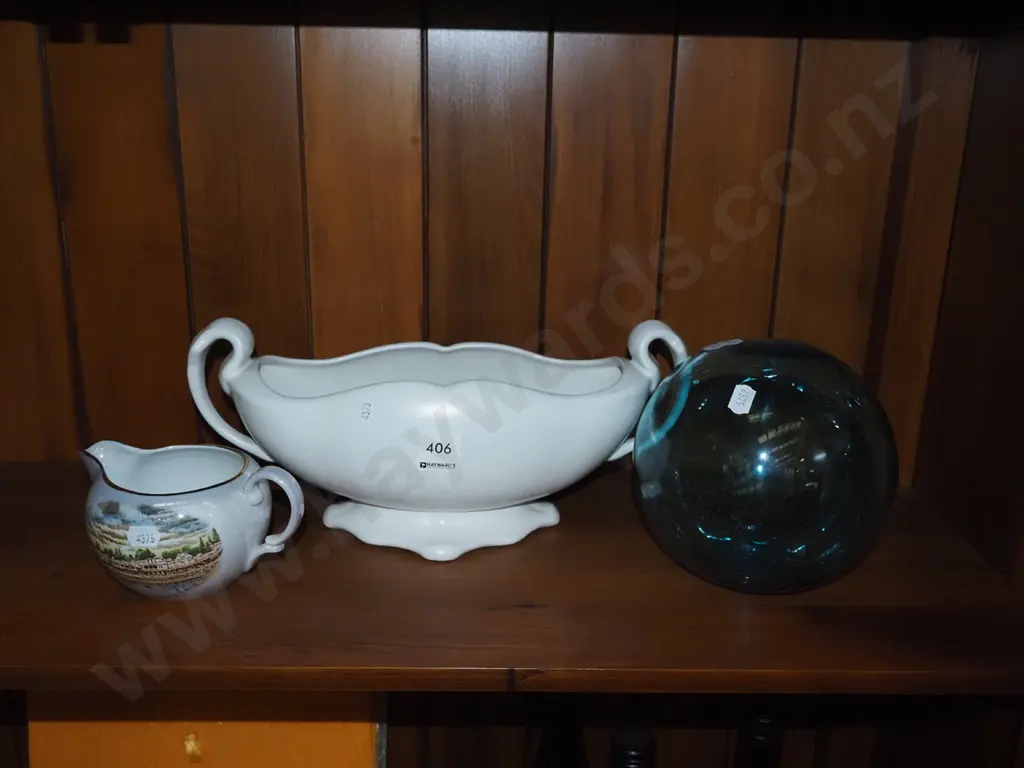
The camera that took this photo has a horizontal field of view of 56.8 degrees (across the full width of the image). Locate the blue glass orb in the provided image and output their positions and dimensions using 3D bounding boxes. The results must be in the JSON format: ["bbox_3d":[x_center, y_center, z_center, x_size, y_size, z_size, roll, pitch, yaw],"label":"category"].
[{"bbox_3d":[0.160,0.053,0.607,0.163,0.163,0.163,1,16,-1],"label":"blue glass orb"}]

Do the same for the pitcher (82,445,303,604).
[{"bbox_3d":[-0.204,0.085,0.610,0.151,0.083,0.112,4,17,10],"label":"pitcher"}]

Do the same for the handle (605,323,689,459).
[{"bbox_3d":[0.099,0.006,0.676,0.056,0.107,0.021,0,16,-4],"label":"handle"}]

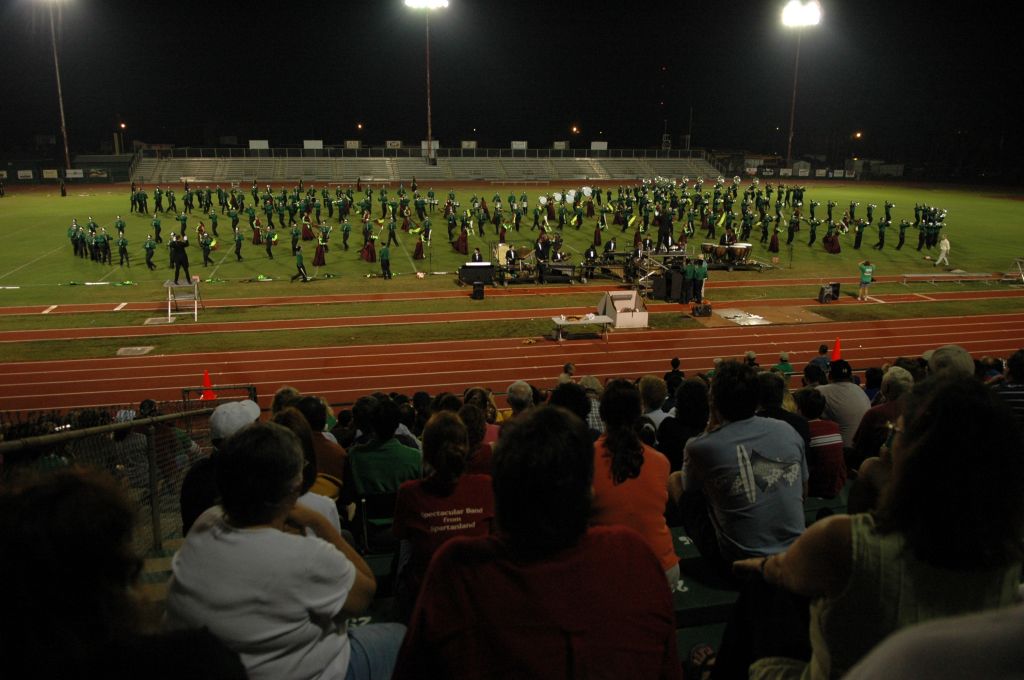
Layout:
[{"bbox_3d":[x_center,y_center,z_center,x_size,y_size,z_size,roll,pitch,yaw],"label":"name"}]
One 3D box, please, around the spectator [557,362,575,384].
[{"bbox_3d":[1.031,1.170,13.145,0.450,1.600,0.360,16,23,41],"label":"spectator"}]

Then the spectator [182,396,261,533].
[{"bbox_3d":[-1.322,0.821,3.650,0.500,1.220,0.750,0,17,-3],"label":"spectator"}]

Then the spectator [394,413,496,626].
[{"bbox_3d":[-0.336,0.839,3.464,0.500,1.220,0.780,-3,17,-11],"label":"spectator"}]

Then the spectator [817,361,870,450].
[{"bbox_3d":[2.608,0.702,6.052,0.550,1.250,0.760,-2,17,-10],"label":"spectator"}]

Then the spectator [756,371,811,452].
[{"bbox_3d":[1.483,0.737,4.571,0.520,1.270,0.800,-3,17,-11],"label":"spectator"}]

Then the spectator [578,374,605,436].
[{"bbox_3d":[0.611,0.826,6.167,0.500,1.240,0.780,-3,17,-11],"label":"spectator"}]

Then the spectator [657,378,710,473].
[{"bbox_3d":[0.995,0.753,4.492,0.480,1.200,0.720,-4,17,-13],"label":"spectator"}]

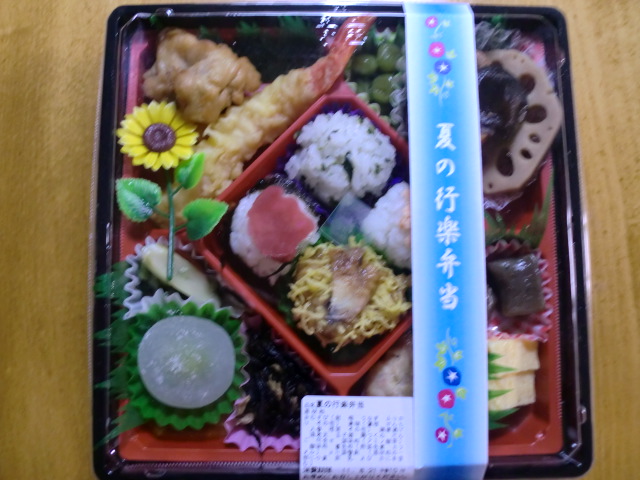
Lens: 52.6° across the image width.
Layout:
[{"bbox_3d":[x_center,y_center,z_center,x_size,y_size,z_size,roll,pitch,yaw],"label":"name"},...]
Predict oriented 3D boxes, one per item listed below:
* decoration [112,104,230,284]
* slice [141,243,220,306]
[{"bbox_3d":[-0.073,-0.024,0.319,0.055,0.018,0.088,-2,83,0],"label":"decoration"},{"bbox_3d":[-0.069,0.018,0.324,0.050,0.010,0.017,43,85,5],"label":"slice"}]

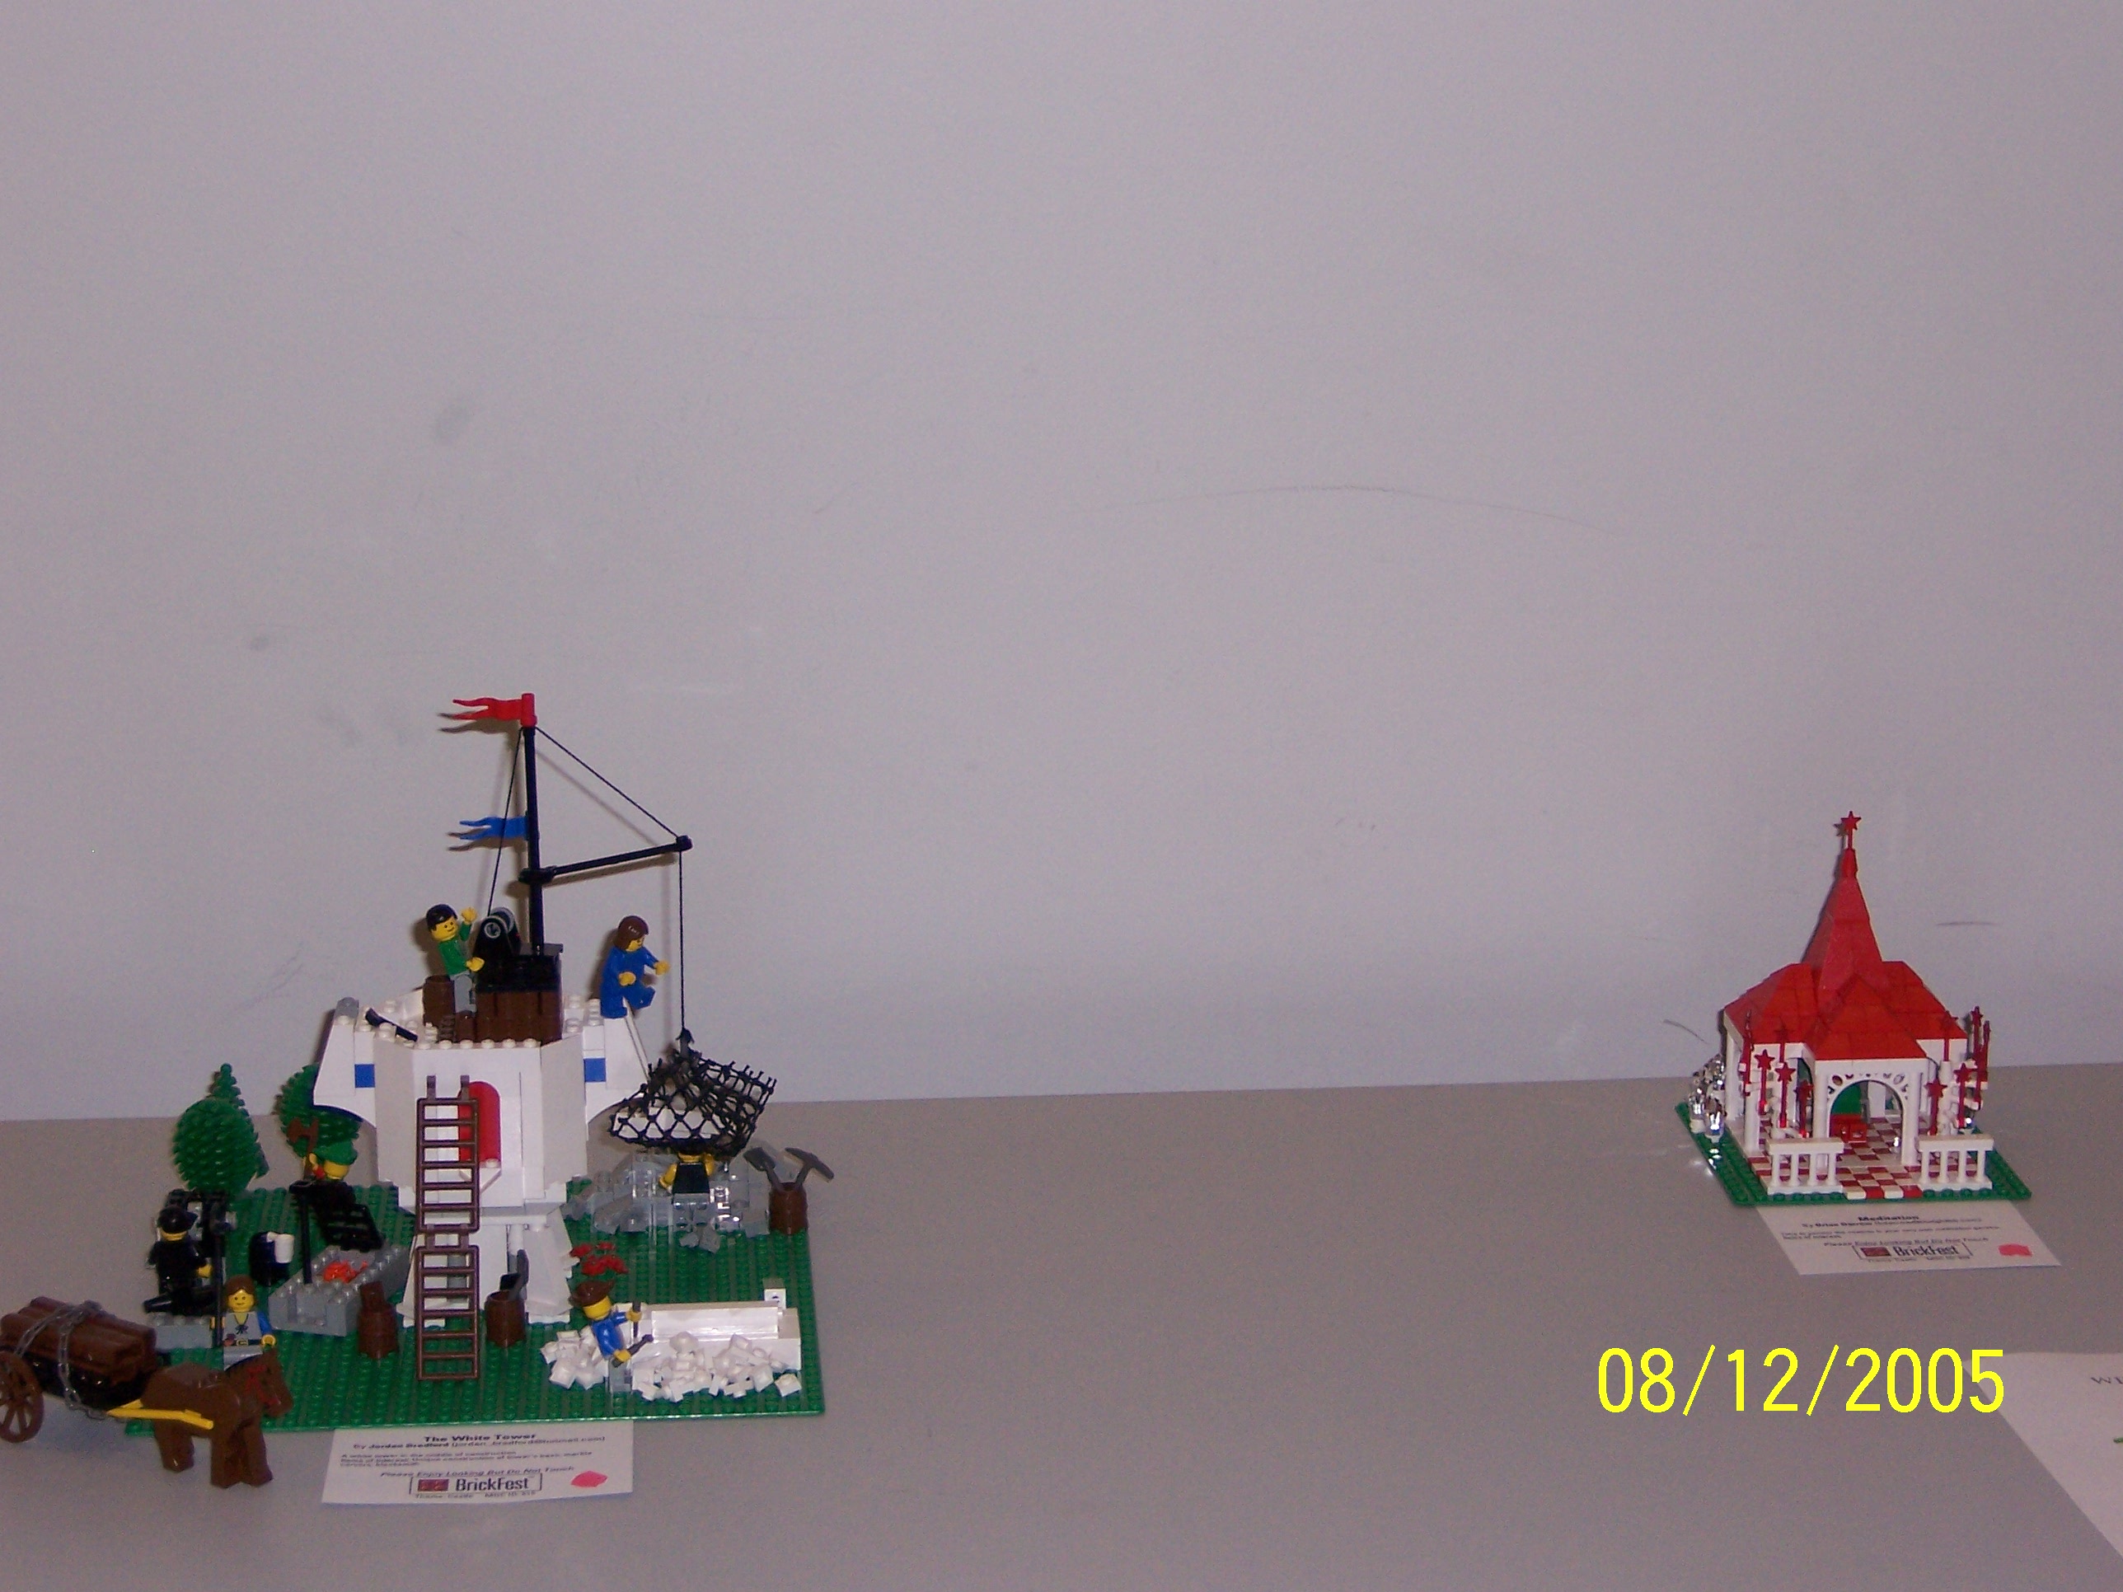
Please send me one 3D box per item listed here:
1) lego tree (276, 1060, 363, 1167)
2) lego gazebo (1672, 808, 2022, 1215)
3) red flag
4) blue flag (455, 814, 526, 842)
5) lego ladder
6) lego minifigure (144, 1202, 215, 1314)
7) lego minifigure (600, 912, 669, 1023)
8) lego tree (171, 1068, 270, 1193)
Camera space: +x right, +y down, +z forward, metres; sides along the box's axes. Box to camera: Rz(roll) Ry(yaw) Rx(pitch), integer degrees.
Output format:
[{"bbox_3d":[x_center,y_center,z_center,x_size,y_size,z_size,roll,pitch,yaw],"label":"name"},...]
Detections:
[{"bbox_3d":[-0.311,0.139,1.872,0.034,0.054,0.034,-1,15,-5],"label":"lego tree"},{"bbox_3d":[0.343,0.081,1.930,0.128,0.152,0.128,-1,15,-4],"label":"lego gazebo"},{"bbox_3d":[-0.217,-0.033,1.710,0.033,0.013,0.006,-1,15,-5],"label":"red flag"},{"bbox_3d":[-0.217,0.012,1.722,0.029,0.011,0.006,-1,15,-5],"label":"blue flag"},{"bbox_3d":[-0.232,0.164,1.693,0.023,0.114,0.006,0,-1,-5],"label":"lego ladder"},{"bbox_3d":[-0.339,0.178,1.723,0.020,0.041,0.024,-12,19,-38],"label":"lego minifigure"},{"bbox_3d":[-0.167,0.067,1.742,0.021,0.041,0.024,7,17,24],"label":"lego minifigure"},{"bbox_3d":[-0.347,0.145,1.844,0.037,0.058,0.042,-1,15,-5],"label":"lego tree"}]

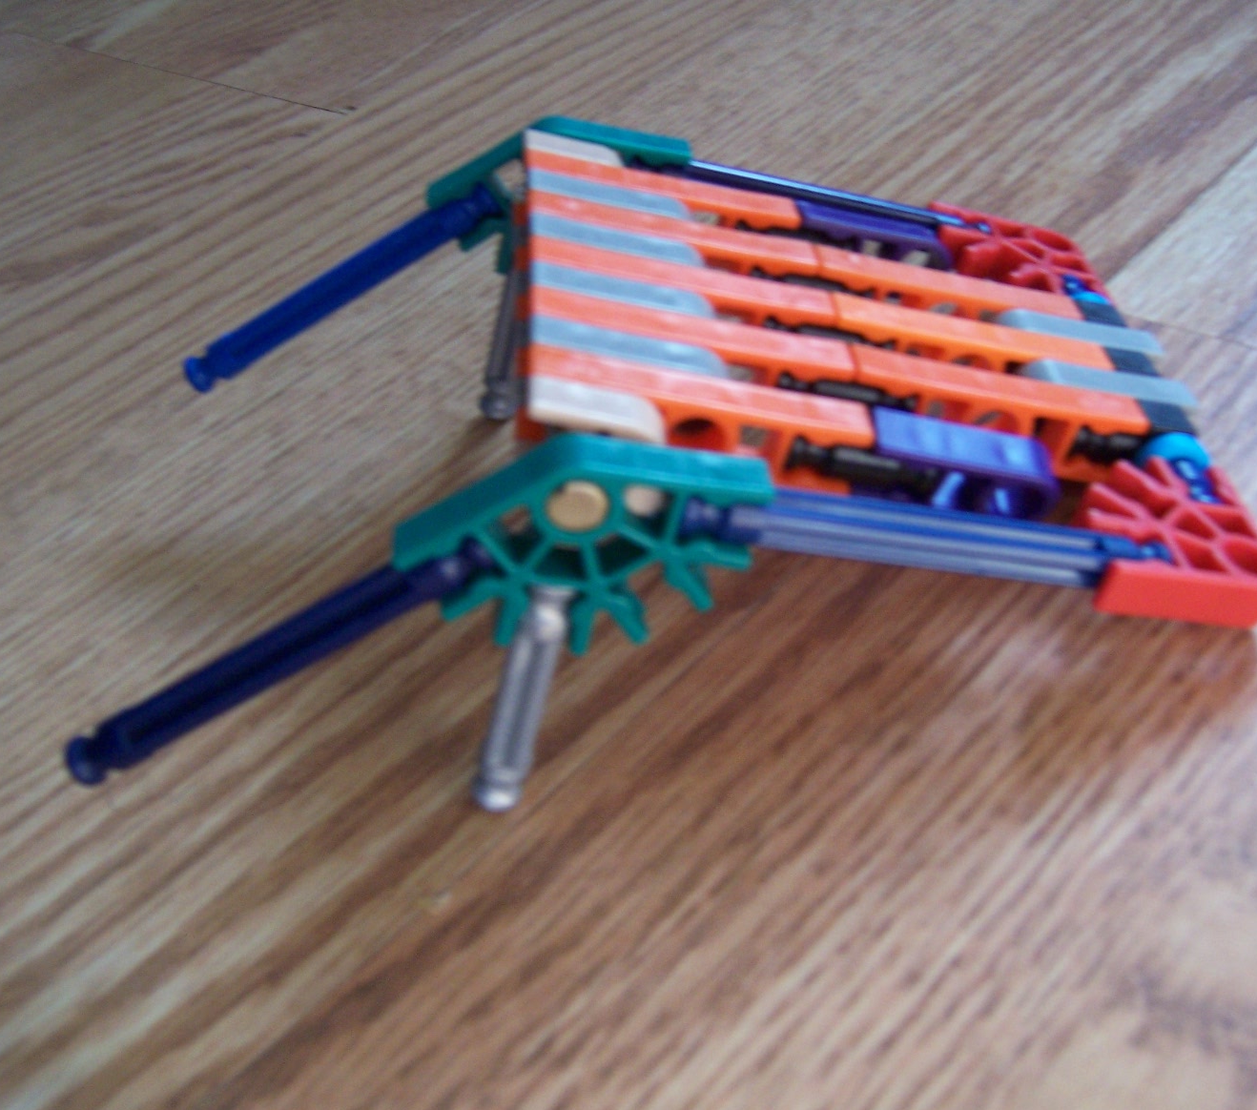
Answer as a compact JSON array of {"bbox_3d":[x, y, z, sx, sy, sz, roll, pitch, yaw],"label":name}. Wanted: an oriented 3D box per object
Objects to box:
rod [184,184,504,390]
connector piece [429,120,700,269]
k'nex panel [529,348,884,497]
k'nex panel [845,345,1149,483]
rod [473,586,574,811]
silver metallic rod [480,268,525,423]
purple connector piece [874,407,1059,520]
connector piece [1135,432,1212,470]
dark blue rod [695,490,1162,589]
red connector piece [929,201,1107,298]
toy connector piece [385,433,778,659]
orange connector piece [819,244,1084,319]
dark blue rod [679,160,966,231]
[{"bbox_3d":[-0.043,-0.039,0.208,0.054,0.006,0.006,-28,37,16],"label":"rod"},{"bbox_3d":[-0.009,-0.050,0.198,0.037,0.023,0.006,-9,39,3],"label":"connector piece"},{"bbox_3d":[0.007,-0.014,0.147,0.036,0.009,0.006,8,38,-11],"label":"k'nex panel"},{"bbox_3d":[0.043,-0.016,0.169,0.037,0.010,0.006,8,38,-13],"label":"k'nex panel"},{"bbox_3d":[-0.011,0.015,0.155,0.006,0.034,0.006,7,38,-12],"label":"rod"},{"bbox_3d":[-0.017,-0.035,0.210,0.006,0.033,0.006,9,38,-12],"label":"silver metallic rod"},{"bbox_3d":[0.036,-0.009,0.152,0.022,0.009,0.006,8,38,-11],"label":"purple connector piece"},{"bbox_3d":[0.065,-0.010,0.169,0.010,0.010,0.003,8,38,-13],"label":"connector piece"},{"bbox_3d":[0.032,-0.002,0.146,0.054,0.006,0.006,7,38,-12],"label":"dark blue rod"},{"bbox_3d":[0.055,-0.041,0.203,0.022,0.006,0.022,7,39,-11],"label":"red connector piece"},{"bbox_3d":[-0.004,-0.002,0.138,0.037,0.023,0.006,-9,39,3],"label":"toy connector piece"},{"bbox_3d":[0.040,-0.031,0.182,0.036,0.009,0.006,8,38,-11],"label":"orange connector piece"},{"bbox_3d":[0.026,-0.051,0.205,0.054,0.006,0.006,7,38,-12],"label":"dark blue rod"}]

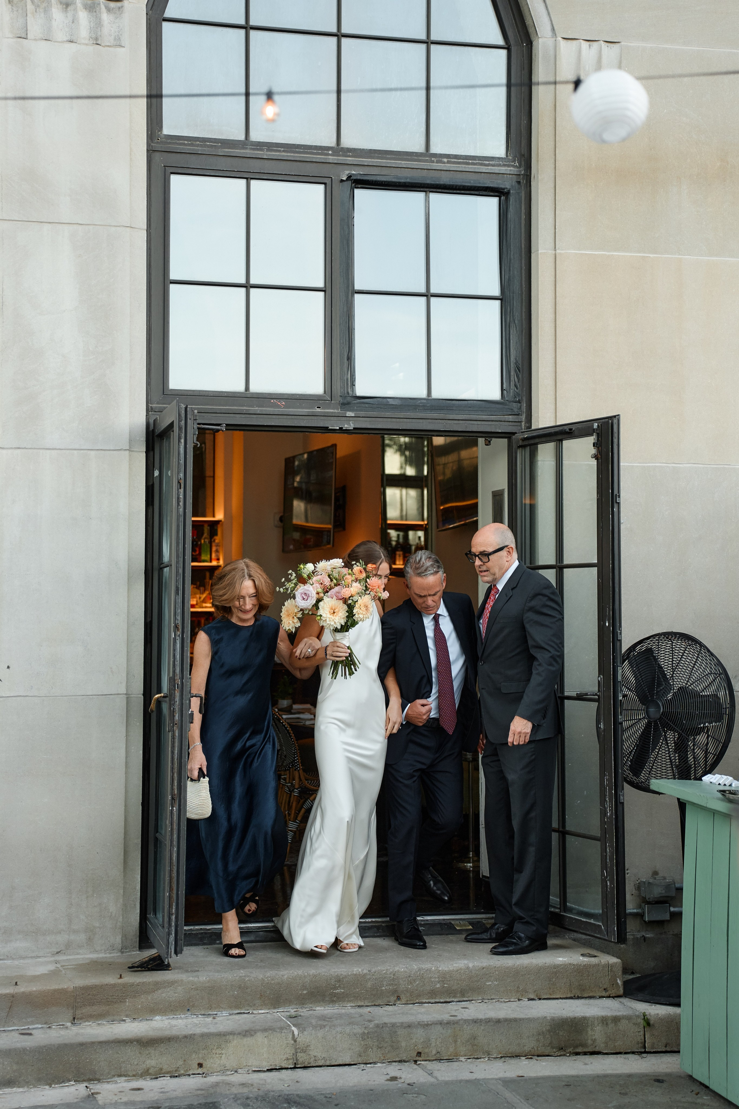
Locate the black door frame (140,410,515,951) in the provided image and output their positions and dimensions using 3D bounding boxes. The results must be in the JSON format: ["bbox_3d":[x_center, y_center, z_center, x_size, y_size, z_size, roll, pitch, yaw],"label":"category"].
[{"bbox_3d":[-0.145,0.518,7.775,1.690,2.280,0.140,1,-4,-12],"label":"black door frame"}]

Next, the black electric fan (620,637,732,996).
[{"bbox_3d":[1.303,1.049,7.289,0.670,1.465,0.550,-4,-5,43],"label":"black electric fan"}]

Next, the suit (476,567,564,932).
[{"bbox_3d":[0.637,0.820,7.559,0.350,1.570,0.500,2,-4,-22],"label":"suit"}]

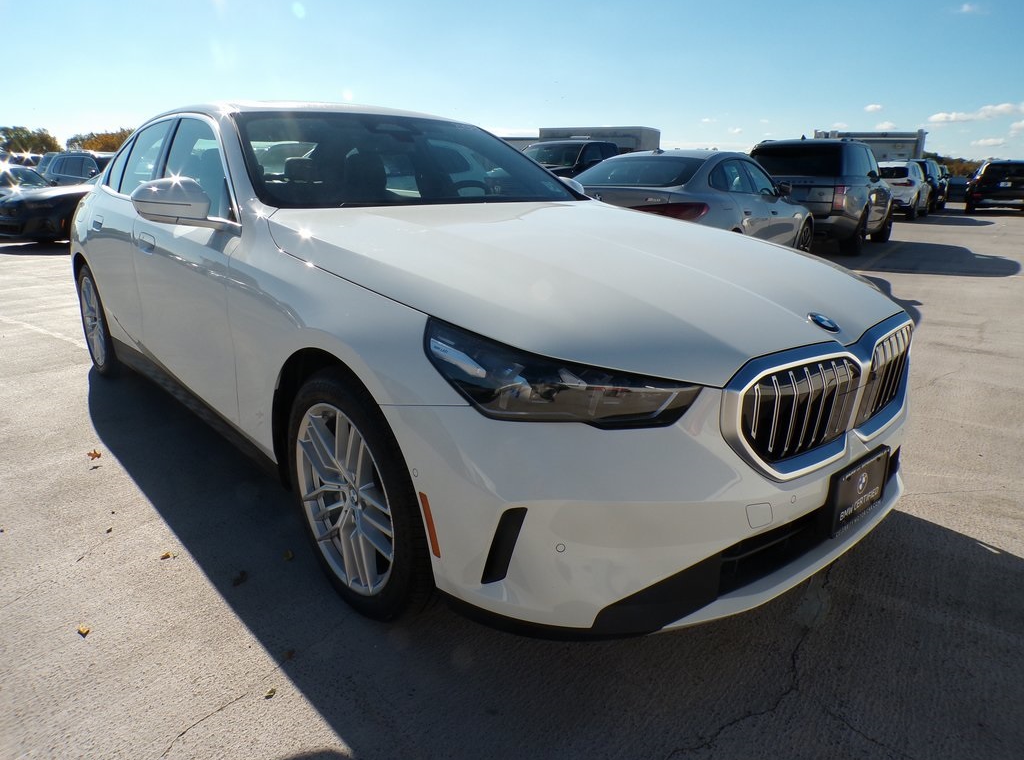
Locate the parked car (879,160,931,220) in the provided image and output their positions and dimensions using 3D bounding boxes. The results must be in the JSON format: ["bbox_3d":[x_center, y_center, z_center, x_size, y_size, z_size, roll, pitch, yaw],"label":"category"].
[{"bbox_3d":[12.104,-6.037,22.578,1.880,1.660,4.650,11,19,33],"label":"parked car"}]

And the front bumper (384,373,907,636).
[{"bbox_3d":[0.641,0.168,1.951,1.880,0.540,0.610,-13,21,-38],"label":"front bumper"}]

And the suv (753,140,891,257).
[{"bbox_3d":[5.597,-3.349,12.755,2.000,1.810,5.000,11,19,33],"label":"suv"}]

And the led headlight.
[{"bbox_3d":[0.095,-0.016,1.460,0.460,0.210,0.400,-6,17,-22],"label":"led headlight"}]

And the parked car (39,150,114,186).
[{"bbox_3d":[-12.320,-6.087,21.803,4.800,1.720,1.930,10,19,30],"label":"parked car"}]

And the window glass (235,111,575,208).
[{"bbox_3d":[-0.387,-0.873,2.918,1.500,0.140,0.880,-13,48,-39],"label":"window glass"}]

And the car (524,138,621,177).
[{"bbox_3d":[1.400,-4.475,16.457,2.000,1.900,5.600,11,19,34],"label":"car"}]

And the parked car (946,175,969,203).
[{"bbox_3d":[24.676,-10.579,39.098,1.860,1.480,4.600,11,19,33],"label":"parked car"}]

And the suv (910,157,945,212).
[{"bbox_3d":[15.153,-7.353,26.996,1.980,1.800,4.950,12,19,33],"label":"suv"}]

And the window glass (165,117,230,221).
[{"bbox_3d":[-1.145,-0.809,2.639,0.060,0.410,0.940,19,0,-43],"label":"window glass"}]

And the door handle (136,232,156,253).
[{"bbox_3d":[-1.432,-0.543,2.806,0.045,0.070,0.200,-13,21,-38],"label":"door handle"}]

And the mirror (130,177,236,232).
[{"bbox_3d":[-1.017,-0.551,2.215,0.240,0.165,0.300,-13,21,-38],"label":"mirror"}]

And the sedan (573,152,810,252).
[{"bbox_3d":[2.155,-1.930,8.349,1.852,1.448,4.783,11,19,34],"label":"sedan"}]

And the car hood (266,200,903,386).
[{"bbox_3d":[0.302,-0.373,2.218,1.650,0.330,1.550,-13,21,-38],"label":"car hood"}]

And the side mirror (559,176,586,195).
[{"bbox_3d":[0.298,-0.932,3.571,0.250,0.165,0.170,-13,21,-39],"label":"side mirror"}]

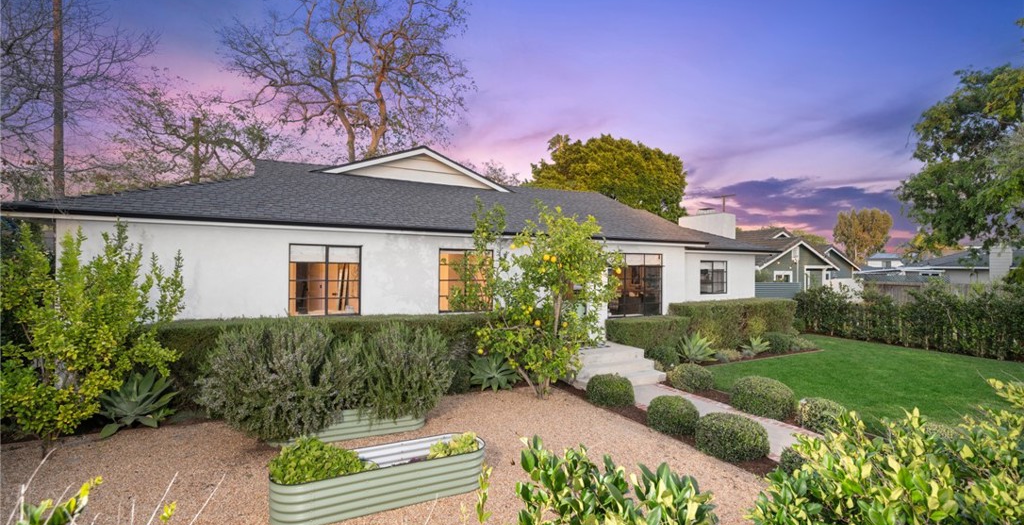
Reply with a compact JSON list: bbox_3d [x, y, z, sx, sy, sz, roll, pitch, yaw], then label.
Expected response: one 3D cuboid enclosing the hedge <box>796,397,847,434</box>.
[{"bbox_3d":[4.200,2.067,6.200,0.680,0.490,0.680,1,-2,-25],"label":"hedge"}]

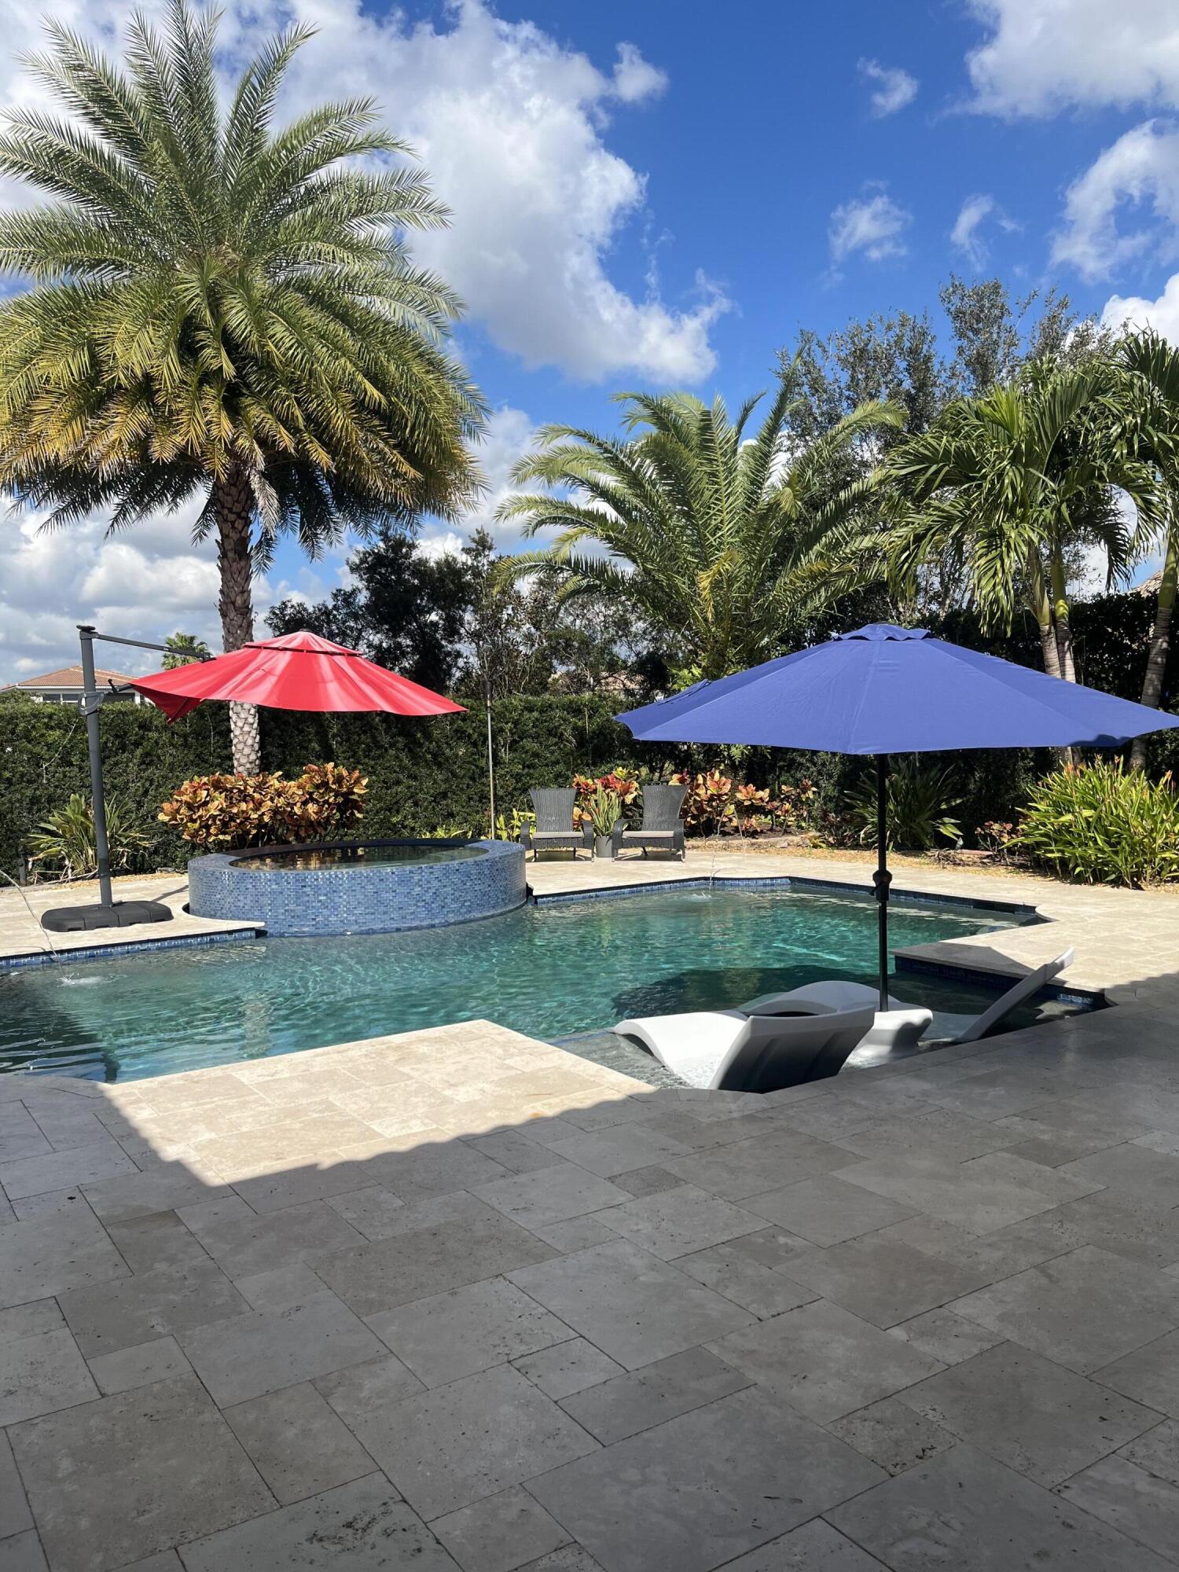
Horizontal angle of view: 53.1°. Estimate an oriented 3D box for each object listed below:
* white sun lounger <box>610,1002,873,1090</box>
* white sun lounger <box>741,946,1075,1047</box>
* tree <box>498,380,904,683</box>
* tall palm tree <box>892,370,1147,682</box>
[{"bbox_3d":[0.670,1.215,5.644,0.580,0.645,1.680,-2,2,-18],"label":"white sun lounger"},{"bbox_3d":[1.692,1.165,6.425,1.680,0.645,0.580,1,3,35],"label":"white sun lounger"},{"bbox_3d":[1.686,-2.729,17.908,6.200,6.900,6.000,-1,2,0],"label":"tree"},{"bbox_3d":[4.618,-1.875,12.740,2.900,5.400,2.900,-1,2,0],"label":"tall palm tree"}]

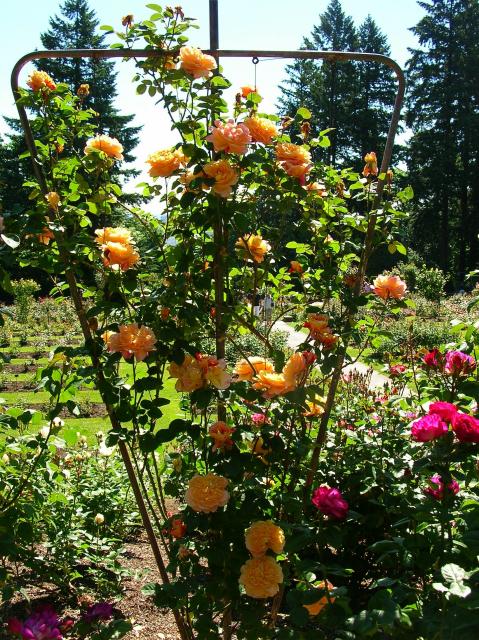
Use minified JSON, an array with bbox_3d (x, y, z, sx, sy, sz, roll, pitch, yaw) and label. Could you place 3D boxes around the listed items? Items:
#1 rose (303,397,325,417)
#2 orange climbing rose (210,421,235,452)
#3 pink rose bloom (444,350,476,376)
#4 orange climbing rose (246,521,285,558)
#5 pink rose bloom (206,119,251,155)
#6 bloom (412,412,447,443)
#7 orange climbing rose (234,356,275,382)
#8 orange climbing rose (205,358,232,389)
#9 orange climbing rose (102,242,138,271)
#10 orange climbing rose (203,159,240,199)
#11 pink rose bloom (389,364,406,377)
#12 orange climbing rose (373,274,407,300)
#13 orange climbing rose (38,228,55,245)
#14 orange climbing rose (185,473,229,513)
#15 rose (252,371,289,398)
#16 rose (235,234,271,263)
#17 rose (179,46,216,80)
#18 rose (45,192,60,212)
[{"bbox_3d":[0.205,0.234,1.820,0.066,0.058,0.060,-1,3,-6],"label":"rose"},{"bbox_3d":[-0.054,0.350,2.000,0.076,0.091,0.068,-1,4,0],"label":"orange climbing rose"},{"bbox_3d":[0.665,0.131,2.000,0.095,0.077,0.085,0,3,11],"label":"pink rose bloom"},{"bbox_3d":[0.072,0.631,1.920,0.112,0.099,0.078,-1,4,0],"label":"orange climbing rose"},{"bbox_3d":[-0.032,-0.532,1.930,0.124,0.099,0.105,-1,4,-6],"label":"pink rose bloom"},{"bbox_3d":[0.528,0.299,1.850,0.104,0.084,0.090,0,3,22],"label":"bloom"},{"bbox_3d":[0.045,0.151,1.990,0.120,0.080,0.114,0,6,0],"label":"orange climbing rose"},{"bbox_3d":[-0.052,0.134,1.660,0.072,0.075,0.060,-2,3,-17],"label":"orange climbing rose"},{"bbox_3d":[-0.349,-0.189,1.950,0.102,0.084,0.092,-1,4,-11],"label":"orange climbing rose"},{"bbox_3d":[-0.055,-0.411,1.930,0.101,0.110,0.076,-2,4,-17],"label":"orange climbing rose"},{"bbox_3d":[0.713,0.228,3.000,0.081,0.055,0.070,-1,3,0],"label":"pink rose bloom"},{"bbox_3d":[0.451,-0.098,2.000,0.102,0.078,0.097,3,0,0],"label":"orange climbing rose"},{"bbox_3d":[-0.601,-0.260,2.070,0.048,0.047,0.043,-1,4,-6],"label":"orange climbing rose"},{"bbox_3d":[-0.082,0.430,1.660,0.109,0.100,0.075,-1,3,0],"label":"orange climbing rose"},{"bbox_3d":[0.092,0.189,1.950,0.108,0.078,0.103,0,6,0],"label":"rose"},{"bbox_3d":[0.040,-0.218,2.030,0.110,0.081,0.104,6,6,0],"label":"rose"},{"bbox_3d":[-0.123,-0.755,1.950,0.108,0.089,0.097,-1,4,-11],"label":"rose"},{"bbox_3d":[-0.500,-0.315,1.780,0.043,0.053,0.043,0,3,11],"label":"rose"}]

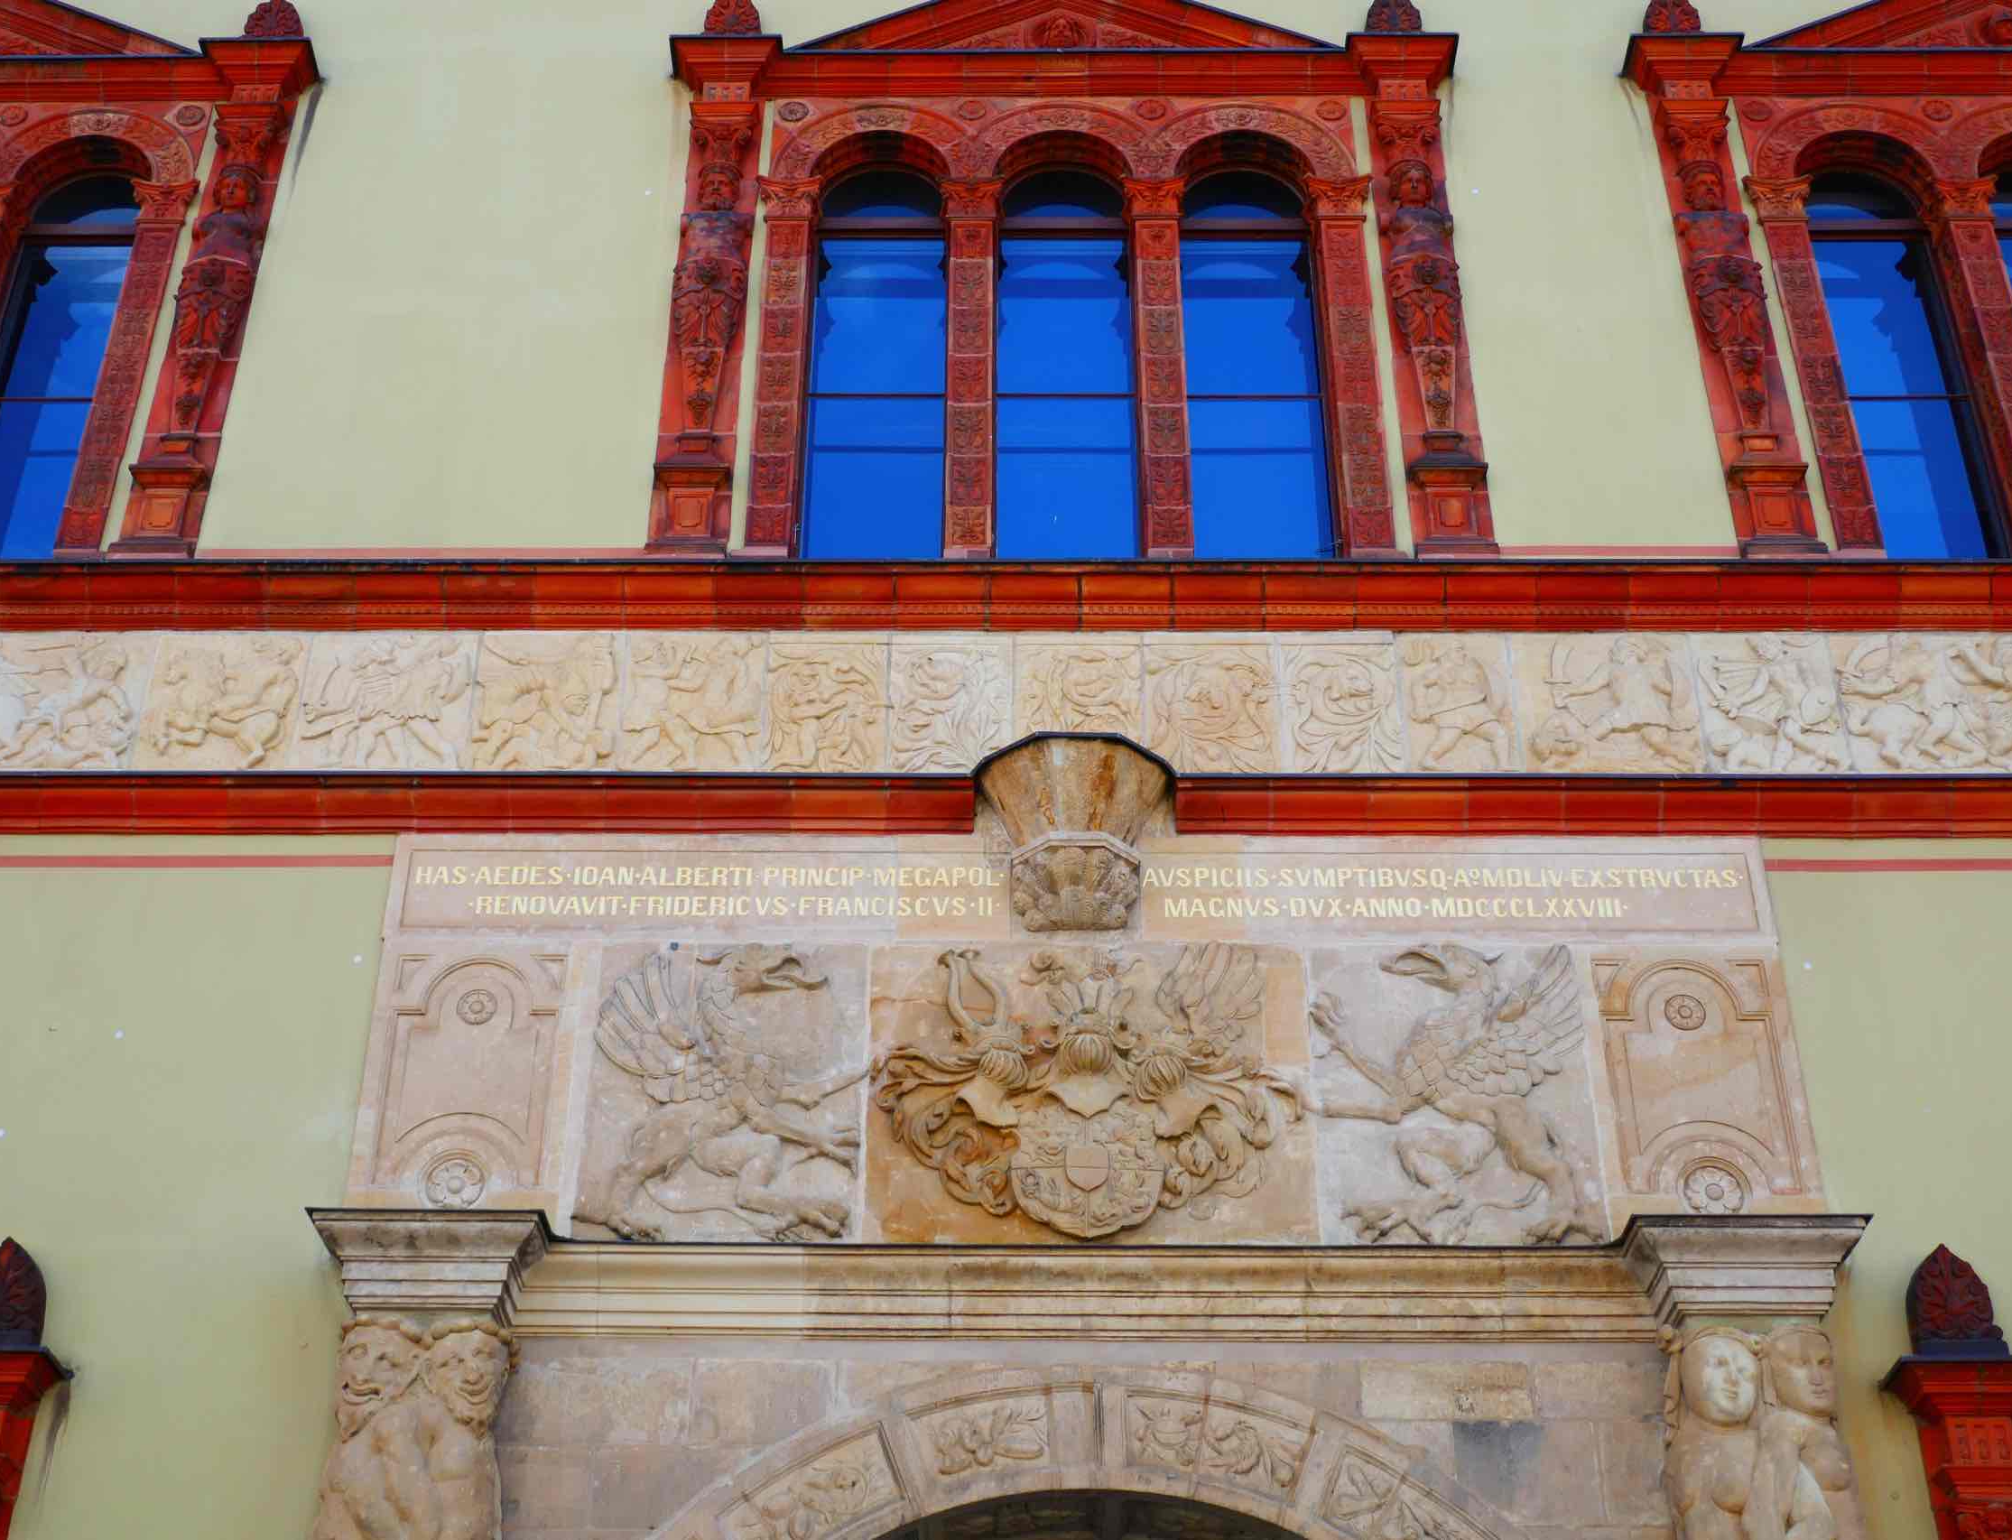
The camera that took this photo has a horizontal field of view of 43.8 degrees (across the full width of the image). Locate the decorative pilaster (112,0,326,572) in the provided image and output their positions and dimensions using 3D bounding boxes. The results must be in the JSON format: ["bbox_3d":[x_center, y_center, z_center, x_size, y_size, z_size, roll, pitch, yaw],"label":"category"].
[{"bbox_3d":[-3.850,-2.522,12.148,0.570,3.600,0.320,0,-33,0],"label":"decorative pilaster"}]

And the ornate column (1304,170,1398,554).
[{"bbox_3d":[1.671,-1.922,11.987,0.310,2.410,0.260,0,-33,0],"label":"ornate column"}]

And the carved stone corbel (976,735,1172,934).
[{"bbox_3d":[0.304,0.291,10.240,0.860,0.770,0.460,0,-33,0],"label":"carved stone corbel"}]

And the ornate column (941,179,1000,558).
[{"bbox_3d":[-0.164,-1.921,12.000,0.310,2.410,0.260,0,-33,0],"label":"ornate column"}]

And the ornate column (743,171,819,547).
[{"bbox_3d":[-1.084,-1.921,12.006,0.310,2.410,0.260,0,-33,0],"label":"ornate column"}]

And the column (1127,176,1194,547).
[{"bbox_3d":[0.744,-1.921,11.994,0.310,2.410,0.260,0,-33,0],"label":"column"}]

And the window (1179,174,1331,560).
[{"bbox_3d":[1.211,-2.041,12.268,0.690,2.590,0.200,0,-33,0],"label":"window"}]

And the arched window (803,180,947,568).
[{"bbox_3d":[-0.619,-2.040,12.281,0.690,2.590,0.200,0,-33,0],"label":"arched window"}]

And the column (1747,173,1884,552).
[{"bbox_3d":[3.869,-1.923,11.973,0.310,2.410,0.260,0,-33,0],"label":"column"}]

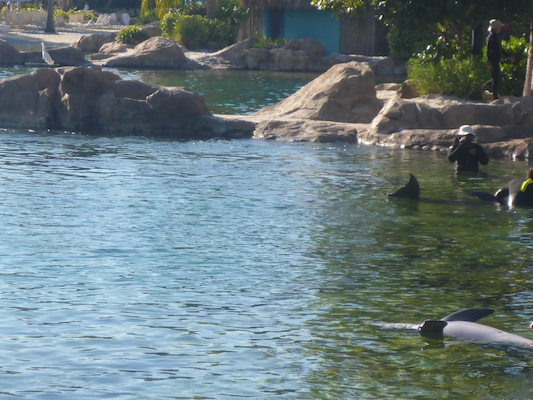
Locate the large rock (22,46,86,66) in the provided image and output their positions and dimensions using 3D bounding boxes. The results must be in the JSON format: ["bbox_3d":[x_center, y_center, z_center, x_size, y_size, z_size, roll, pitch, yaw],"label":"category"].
[{"bbox_3d":[-9.177,-6.212,94.000,2.750,0.870,1.800,0,5,0],"label":"large rock"}]

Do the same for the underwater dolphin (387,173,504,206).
[{"bbox_3d":[2.610,-0.128,30.800,1.850,0.500,0.500,1,5,10],"label":"underwater dolphin"}]

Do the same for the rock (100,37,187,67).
[{"bbox_3d":[-5.254,-6.249,92.000,3.700,1.350,2.500,0,5,0],"label":"rock"}]

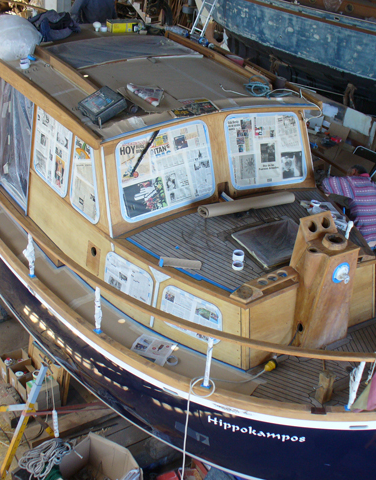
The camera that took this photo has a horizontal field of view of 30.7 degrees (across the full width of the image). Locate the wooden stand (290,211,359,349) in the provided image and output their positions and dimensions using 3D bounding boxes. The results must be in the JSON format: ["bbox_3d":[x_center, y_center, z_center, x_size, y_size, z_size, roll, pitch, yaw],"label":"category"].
[{"bbox_3d":[1.080,0.326,5.678,0.410,1.090,0.520,-16,34,-26],"label":"wooden stand"}]

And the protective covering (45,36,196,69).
[{"bbox_3d":[-0.769,-2.270,8.274,1.500,0.100,1.100,-16,34,-26],"label":"protective covering"}]

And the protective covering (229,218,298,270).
[{"bbox_3d":[0.806,0.001,6.120,0.640,0.070,0.650,-16,34,-26],"label":"protective covering"}]

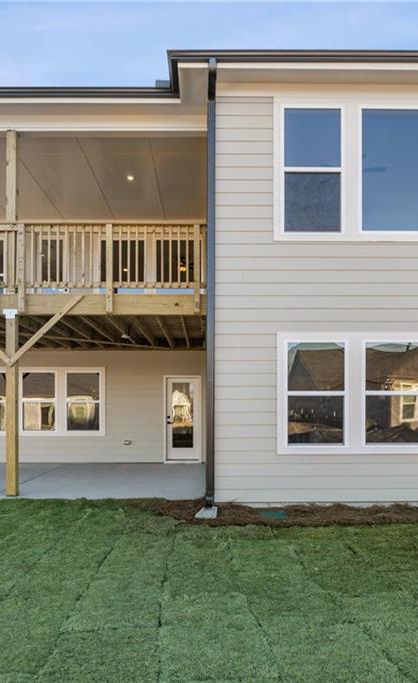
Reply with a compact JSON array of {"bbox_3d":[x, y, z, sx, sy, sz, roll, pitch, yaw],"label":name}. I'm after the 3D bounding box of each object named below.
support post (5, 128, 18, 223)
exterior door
[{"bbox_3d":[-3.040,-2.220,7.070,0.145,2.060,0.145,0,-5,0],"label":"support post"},{"bbox_3d":[-0.642,1.925,11.200,0.891,2.141,0.100,0,0,-1],"label":"exterior door"}]

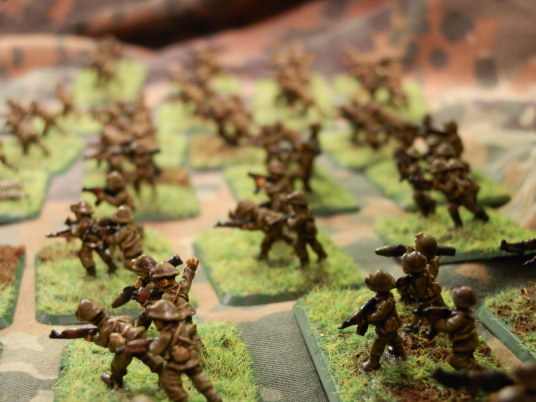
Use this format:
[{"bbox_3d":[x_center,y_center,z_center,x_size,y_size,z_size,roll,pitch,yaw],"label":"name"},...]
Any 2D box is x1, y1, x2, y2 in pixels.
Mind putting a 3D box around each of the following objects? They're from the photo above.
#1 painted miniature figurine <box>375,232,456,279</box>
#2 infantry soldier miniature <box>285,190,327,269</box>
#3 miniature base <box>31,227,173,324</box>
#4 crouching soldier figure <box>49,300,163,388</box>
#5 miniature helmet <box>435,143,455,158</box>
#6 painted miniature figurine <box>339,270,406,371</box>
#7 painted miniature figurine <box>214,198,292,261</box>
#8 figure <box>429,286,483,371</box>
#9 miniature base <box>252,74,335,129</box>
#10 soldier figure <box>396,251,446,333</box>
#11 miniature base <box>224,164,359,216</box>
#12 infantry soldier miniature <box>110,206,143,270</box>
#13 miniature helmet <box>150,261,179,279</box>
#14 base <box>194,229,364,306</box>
[{"bbox_3d":[0.028,0.014,0.181,0.015,0.017,0.009,-1,15,0],"label":"painted miniature figurine"},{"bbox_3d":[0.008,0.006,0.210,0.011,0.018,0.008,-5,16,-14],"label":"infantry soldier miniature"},{"bbox_3d":[-0.036,0.016,0.213,0.032,0.004,0.050,-5,16,-13],"label":"miniature base"},{"bbox_3d":[-0.025,0.023,0.149,0.019,0.014,0.008,-4,15,-9],"label":"crouching soldier figure"},{"bbox_3d":[0.045,-0.013,0.241,0.005,0.003,0.005,-1,15,0],"label":"miniature helmet"},{"bbox_3d":[0.017,0.019,0.152,0.012,0.016,0.008,-5,15,-14],"label":"painted miniature figurine"},{"bbox_3d":[-0.003,0.006,0.208,0.018,0.013,0.008,-3,15,-6],"label":"painted miniature figurine"},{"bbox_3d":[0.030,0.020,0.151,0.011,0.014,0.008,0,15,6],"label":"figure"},{"bbox_3d":[0.010,-0.042,0.389,0.032,0.004,0.050,-1,26,0],"label":"miniature base"},{"bbox_3d":[0.027,0.016,0.166,0.009,0.015,0.008,11,20,40],"label":"soldier figure"},{"bbox_3d":[0.005,-0.004,0.279,0.032,0.004,0.050,-4,15,-8],"label":"miniature base"},{"bbox_3d":[-0.031,0.009,0.205,0.010,0.017,0.008,1,15,7],"label":"infantry soldier miniature"},{"bbox_3d":[-0.017,0.011,0.156,0.004,0.002,0.005,3,16,17],"label":"miniature helmet"},{"bbox_3d":[0.001,0.013,0.220,0.032,0.004,0.050,-5,16,-12],"label":"base"}]

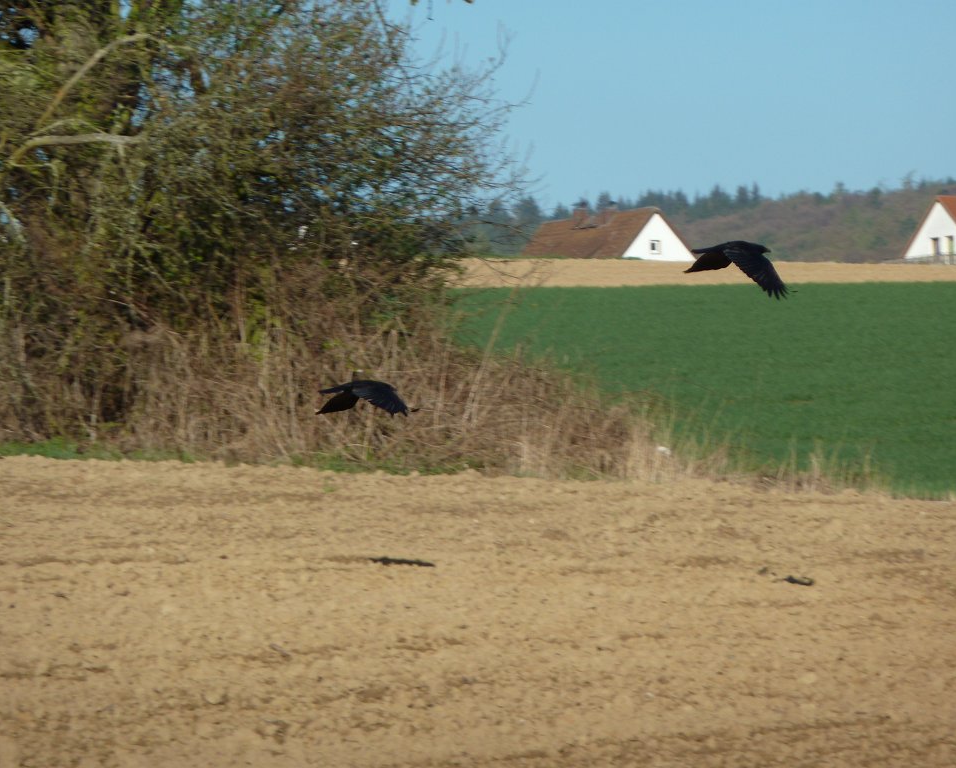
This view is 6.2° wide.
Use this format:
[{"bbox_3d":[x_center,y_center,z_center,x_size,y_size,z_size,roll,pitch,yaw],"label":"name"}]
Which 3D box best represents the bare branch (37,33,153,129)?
[{"bbox_3d":[-2.506,-1.984,58.000,0.760,0.630,0.300,-3,-2,0],"label":"bare branch"}]

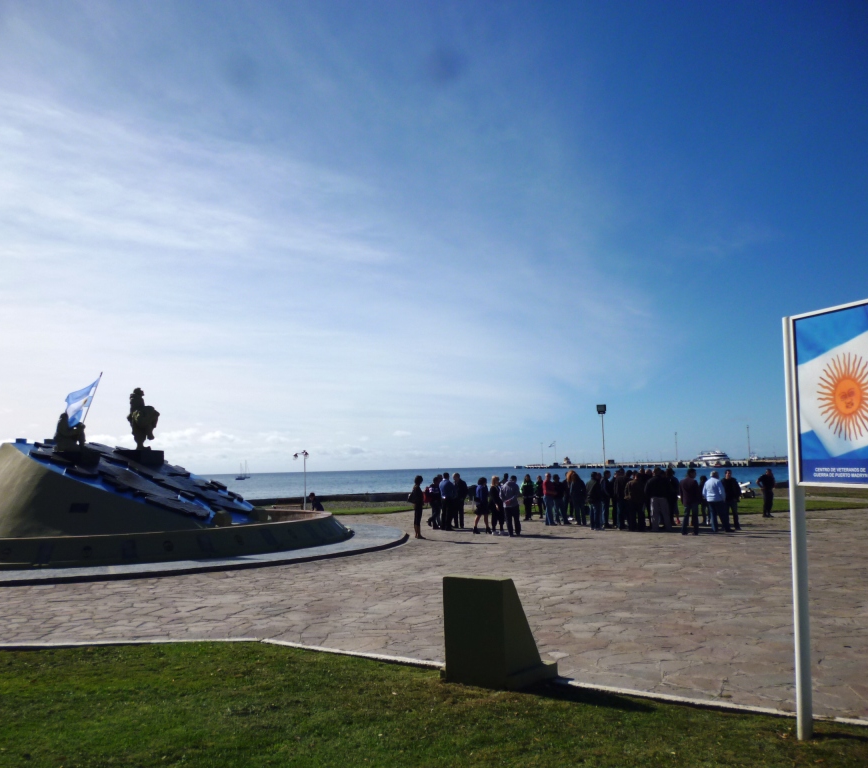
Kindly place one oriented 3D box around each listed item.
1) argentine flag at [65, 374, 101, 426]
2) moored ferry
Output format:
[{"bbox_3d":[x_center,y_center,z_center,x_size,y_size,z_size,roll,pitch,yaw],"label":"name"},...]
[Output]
[{"bbox_3d":[-9.785,0.534,23.091,0.900,1.413,0.450,1,-6,-23],"label":"argentine flag"},{"bbox_3d":[191.060,51.341,567.184,9.000,11.579,28.000,0,-6,-18],"label":"moored ferry"}]

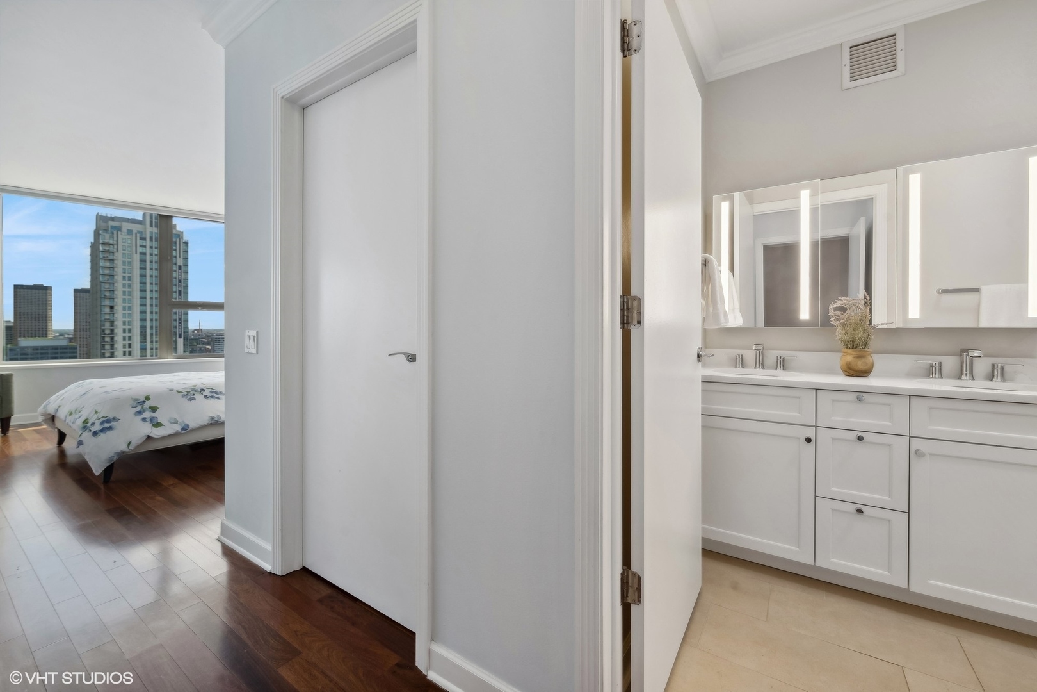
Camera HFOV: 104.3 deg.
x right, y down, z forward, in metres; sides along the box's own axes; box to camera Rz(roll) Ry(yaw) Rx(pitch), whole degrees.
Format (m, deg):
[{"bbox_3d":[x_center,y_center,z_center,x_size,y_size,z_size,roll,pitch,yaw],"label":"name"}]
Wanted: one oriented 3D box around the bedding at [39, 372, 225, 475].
[{"bbox_3d":[-3.235,0.612,4.181,1.870,0.540,2.000,1,2,34],"label":"bedding"}]

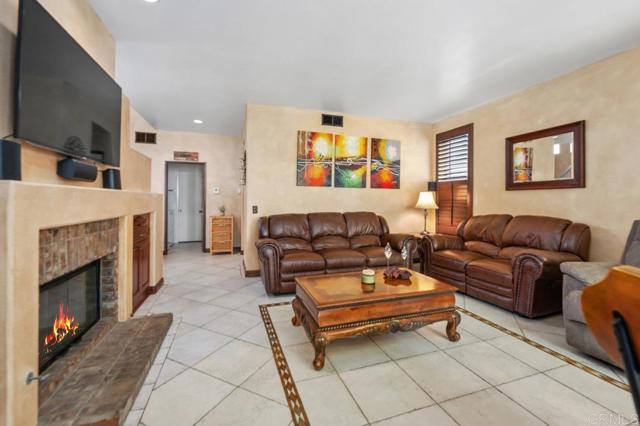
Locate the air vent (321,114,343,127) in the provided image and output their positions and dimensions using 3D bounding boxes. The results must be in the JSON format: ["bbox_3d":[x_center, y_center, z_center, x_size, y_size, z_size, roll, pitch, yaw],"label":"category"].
[{"bbox_3d":[0.238,-1.681,4.533,0.418,0.193,0.030,0,2,-19],"label":"air vent"}]

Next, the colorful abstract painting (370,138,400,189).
[{"bbox_3d":[1.242,-0.911,4.660,0.636,0.921,0.040,1,2,-19],"label":"colorful abstract painting"}]

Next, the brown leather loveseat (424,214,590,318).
[{"bbox_3d":[2.332,0.573,3.401,0.883,1.027,1.632,1,2,-19],"label":"brown leather loveseat"}]

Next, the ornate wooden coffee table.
[{"bbox_3d":[0.480,0.906,2.393,1.370,0.470,0.770,0,2,-19],"label":"ornate wooden coffee table"}]

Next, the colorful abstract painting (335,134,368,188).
[{"bbox_3d":[0.564,-0.903,4.422,0.629,0.913,0.040,1,2,-19],"label":"colorful abstract painting"}]

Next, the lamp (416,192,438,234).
[{"bbox_3d":[1.901,0.006,4.483,0.413,0.766,0.413,1,2,-19],"label":"lamp"}]

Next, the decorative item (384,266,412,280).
[{"bbox_3d":[0.774,0.597,2.488,0.254,0.086,0.173,1,2,6],"label":"decorative item"}]

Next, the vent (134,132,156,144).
[{"bbox_3d":[-3.987,-1.711,5.710,0.407,0.250,0.030,0,2,-19],"label":"vent"}]

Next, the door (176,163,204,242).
[{"bbox_3d":[-3.872,-0.171,7.542,0.740,2.130,0.050,0,2,-19],"label":"door"}]

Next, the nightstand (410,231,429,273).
[{"bbox_3d":[1.930,0.784,4.817,0.560,0.620,0.580,0,2,-19],"label":"nightstand"}]

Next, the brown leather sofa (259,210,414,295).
[{"bbox_3d":[0.217,0.523,3.818,2.371,1.027,0.902,1,2,-19],"label":"brown leather sofa"}]

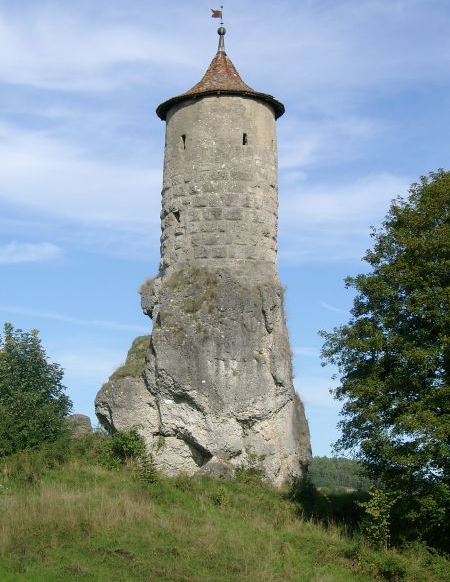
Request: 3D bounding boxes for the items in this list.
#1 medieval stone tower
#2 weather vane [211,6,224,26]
[{"bbox_3d":[-0.972,-1.680,57.389,8.678,19.504,8.000,1,-9,0],"label":"medieval stone tower"},{"bbox_3d":[-0.326,-11.964,58.752,0.627,0.933,0.130,3,-9,-14],"label":"weather vane"}]

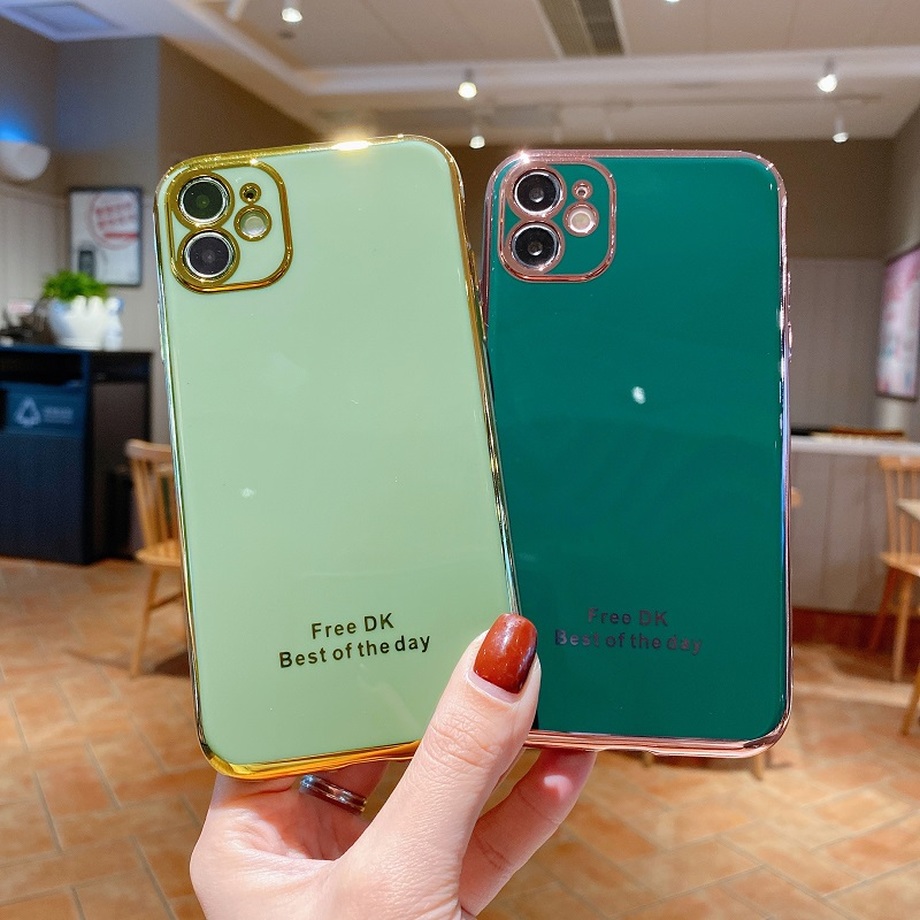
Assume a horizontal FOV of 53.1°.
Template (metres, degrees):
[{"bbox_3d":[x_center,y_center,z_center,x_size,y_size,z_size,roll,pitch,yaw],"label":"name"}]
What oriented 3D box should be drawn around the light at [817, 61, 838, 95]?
[{"bbox_3d":[2.234,-2.325,5.600,0.120,0.190,0.120,4,6,15],"label":"light"}]

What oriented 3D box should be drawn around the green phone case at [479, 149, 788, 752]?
[{"bbox_3d":[0.044,-0.006,0.241,0.079,0.155,0.011,2,-8,4],"label":"green phone case"}]

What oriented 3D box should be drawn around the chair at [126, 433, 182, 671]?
[{"bbox_3d":[-0.858,0.352,3.368,0.470,0.820,0.500,4,6,22],"label":"chair"}]

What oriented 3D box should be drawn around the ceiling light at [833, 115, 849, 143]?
[{"bbox_3d":[2.684,-2.339,6.500,0.105,0.195,0.105,4,6,15],"label":"ceiling light"}]

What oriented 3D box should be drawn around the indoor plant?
[{"bbox_3d":[-2.157,-0.858,5.250,0.400,0.430,0.350,4,6,15],"label":"indoor plant"}]

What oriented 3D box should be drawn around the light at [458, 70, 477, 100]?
[{"bbox_3d":[0.051,-2.520,6.200,0.110,0.185,0.110,4,6,15],"label":"light"}]

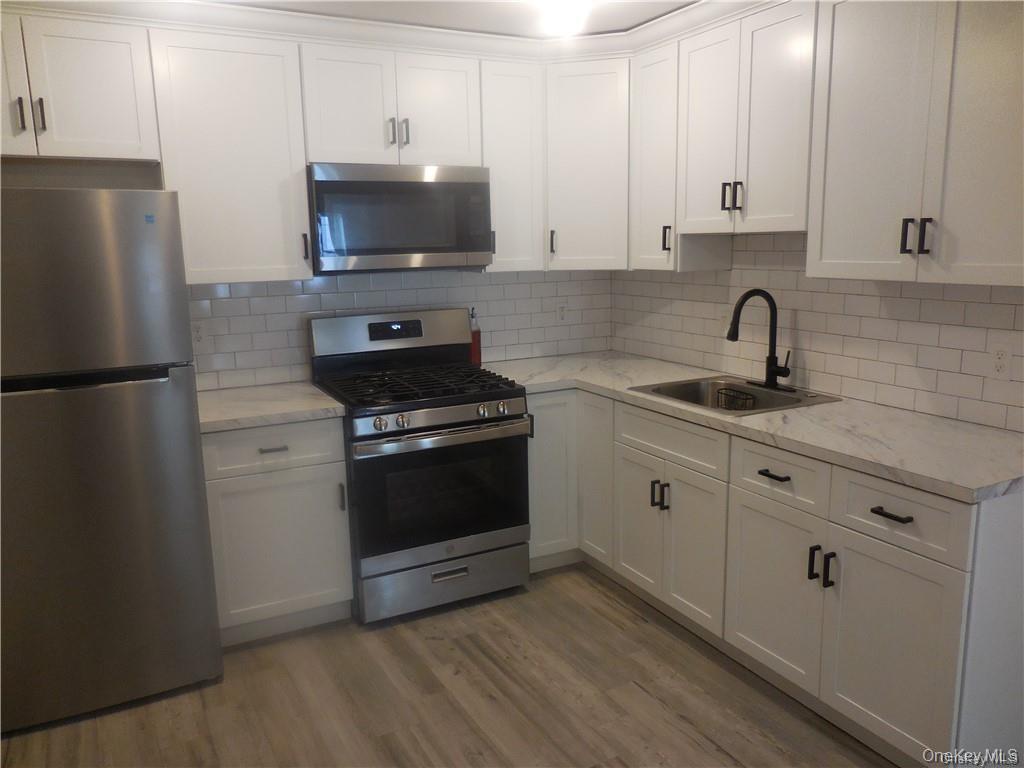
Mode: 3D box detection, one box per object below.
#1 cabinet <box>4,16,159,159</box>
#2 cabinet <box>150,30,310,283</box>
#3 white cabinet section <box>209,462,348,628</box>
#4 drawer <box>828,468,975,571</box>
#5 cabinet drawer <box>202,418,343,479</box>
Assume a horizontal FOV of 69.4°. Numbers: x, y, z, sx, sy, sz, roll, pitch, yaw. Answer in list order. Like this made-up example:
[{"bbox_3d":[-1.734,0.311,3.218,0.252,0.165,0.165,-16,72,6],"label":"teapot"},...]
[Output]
[{"bbox_3d":[-1.692,-1.026,2.623,0.760,0.451,0.336,-7,12,-27],"label":"cabinet"},{"bbox_3d":[-1.116,-0.865,2.954,0.528,0.911,0.336,-7,12,-27],"label":"cabinet"},{"bbox_3d":[-1.006,0.566,3.073,0.511,0.574,0.584,-7,12,-27],"label":"white cabinet section"},{"bbox_3d":[1.240,0.325,2.088,0.515,0.170,0.410,-7,12,-27],"label":"drawer"},{"bbox_3d":[-0.990,0.206,2.979,0.506,0.170,0.515,-7,12,-27],"label":"cabinet drawer"}]

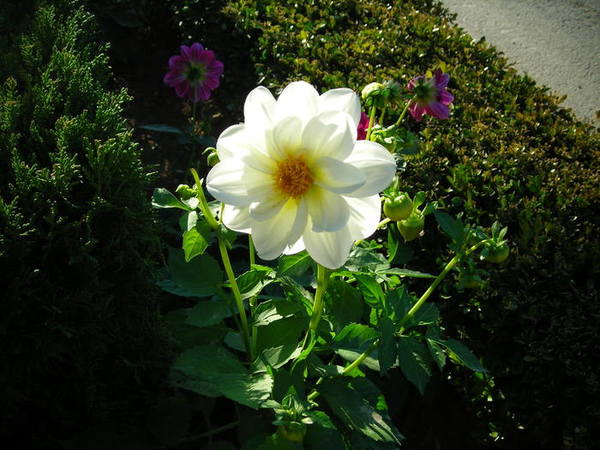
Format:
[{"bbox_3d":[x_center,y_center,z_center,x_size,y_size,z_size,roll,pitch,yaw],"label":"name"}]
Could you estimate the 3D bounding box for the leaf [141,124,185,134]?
[{"bbox_3d":[-0.192,-0.133,0.920,0.061,0.007,0.020,0,35,0],"label":"leaf"}]

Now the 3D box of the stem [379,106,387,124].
[{"bbox_3d":[0.075,-0.100,0.600,0.005,0.017,0.005,7,15,0],"label":"stem"}]

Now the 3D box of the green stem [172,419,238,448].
[{"bbox_3d":[-0.093,0.203,0.640,0.070,0.006,0.006,-21,0,12],"label":"green stem"}]

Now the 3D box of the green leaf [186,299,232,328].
[{"bbox_3d":[-0.087,0.084,0.630,0.049,0.009,0.026,-20,40,-37],"label":"green leaf"}]

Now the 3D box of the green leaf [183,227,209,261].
[{"bbox_3d":[-0.083,0.014,0.522,0.019,0.007,0.027,7,79,7],"label":"green leaf"}]

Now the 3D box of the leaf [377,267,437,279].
[{"bbox_3d":[0.088,0.040,0.555,0.048,0.007,0.020,3,15,12],"label":"leaf"}]

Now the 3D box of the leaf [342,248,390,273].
[{"bbox_3d":[0.055,0.029,0.557,0.042,0.010,0.024,16,37,-21],"label":"leaf"}]

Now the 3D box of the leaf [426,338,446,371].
[{"bbox_3d":[0.114,0.108,0.550,0.017,0.023,0.014,0,35,0],"label":"leaf"}]

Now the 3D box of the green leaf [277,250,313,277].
[{"bbox_3d":[-0.005,0.032,0.557,0.038,0.008,0.024,-30,50,-23],"label":"green leaf"}]

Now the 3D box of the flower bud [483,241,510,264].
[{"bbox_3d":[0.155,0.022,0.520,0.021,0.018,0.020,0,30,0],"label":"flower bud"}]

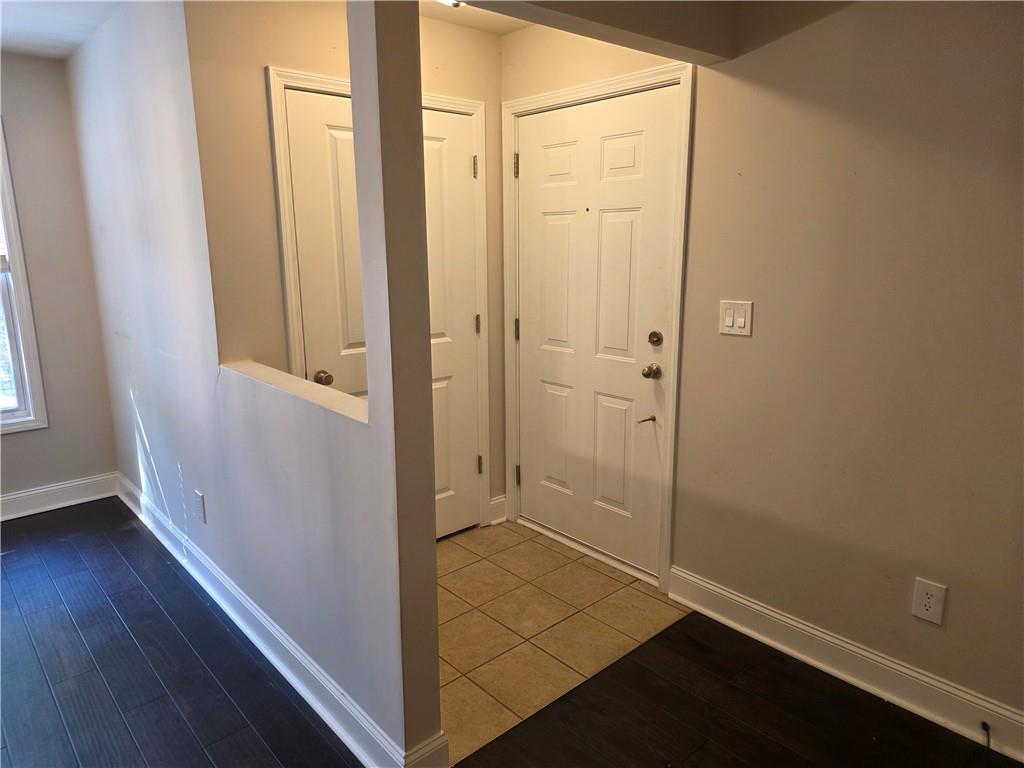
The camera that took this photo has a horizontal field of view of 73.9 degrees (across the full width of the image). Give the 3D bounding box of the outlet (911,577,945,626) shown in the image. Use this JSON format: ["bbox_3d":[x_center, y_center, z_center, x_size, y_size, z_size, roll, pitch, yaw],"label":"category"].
[{"bbox_3d":[1.327,0.695,2.167,0.012,0.129,0.084,-11,16,-41],"label":"outlet"}]

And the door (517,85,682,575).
[{"bbox_3d":[0.355,-0.213,3.112,0.050,2.030,0.910,-11,16,-41],"label":"door"}]

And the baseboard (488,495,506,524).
[{"bbox_3d":[-0.071,0.696,3.666,0.125,0.153,0.022,-11,16,-41],"label":"baseboard"}]

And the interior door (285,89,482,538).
[{"bbox_3d":[-0.512,-0.204,3.106,1.015,2.153,0.080,-11,16,-41],"label":"interior door"}]

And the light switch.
[{"bbox_3d":[0.828,-0.242,2.526,0.014,0.122,0.126,-11,16,-41],"label":"light switch"}]

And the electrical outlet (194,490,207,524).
[{"bbox_3d":[-1.357,0.545,2.975,0.012,0.128,0.085,-11,16,-41],"label":"electrical outlet"}]

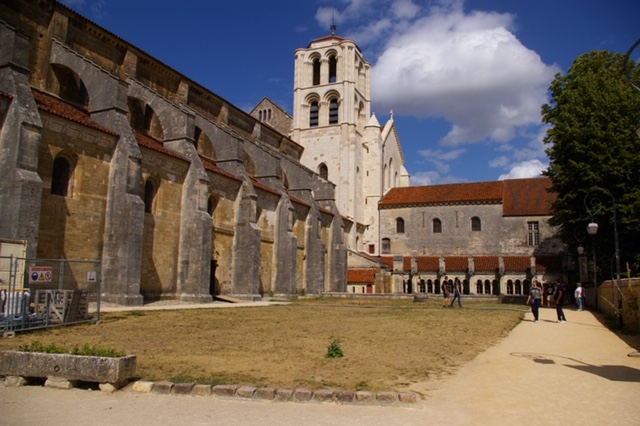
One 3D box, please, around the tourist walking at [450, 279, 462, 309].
[{"bbox_3d":[7.614,4.442,26.700,0.650,1.670,0.480,2,-8,-5],"label":"tourist walking"}]

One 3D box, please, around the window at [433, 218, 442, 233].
[{"bbox_3d":[15.048,1.612,61.421,1.150,1.900,0.350,-2,-9,24],"label":"window"}]

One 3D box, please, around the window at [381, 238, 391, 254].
[{"bbox_3d":[8.906,4.455,64.165,1.150,2.050,0.350,-2,-9,23],"label":"window"}]

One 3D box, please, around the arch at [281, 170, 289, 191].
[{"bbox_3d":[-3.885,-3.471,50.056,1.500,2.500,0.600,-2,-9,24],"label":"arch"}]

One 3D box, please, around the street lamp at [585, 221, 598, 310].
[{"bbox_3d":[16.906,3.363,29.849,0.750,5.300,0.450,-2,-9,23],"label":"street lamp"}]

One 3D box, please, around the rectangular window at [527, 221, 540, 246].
[{"bbox_3d":[25.489,2.492,57.227,1.300,2.950,0.350,-2,-9,23],"label":"rectangular window"}]

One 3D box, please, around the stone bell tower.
[{"bbox_3d":[1.807,-7.959,67.031,9.200,37.000,8.900,-2,-9,23],"label":"stone bell tower"}]

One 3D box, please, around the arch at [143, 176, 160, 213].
[{"bbox_3d":[-10.394,-1.064,29.636,0.420,2.270,1.380,-2,-9,23],"label":"arch"}]

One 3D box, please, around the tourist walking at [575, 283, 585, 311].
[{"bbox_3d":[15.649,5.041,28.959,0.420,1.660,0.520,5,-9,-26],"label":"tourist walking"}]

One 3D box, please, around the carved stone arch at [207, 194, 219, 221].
[{"bbox_3d":[-7.740,-0.204,34.389,0.350,2.150,1.150,-2,-9,24],"label":"carved stone arch"}]

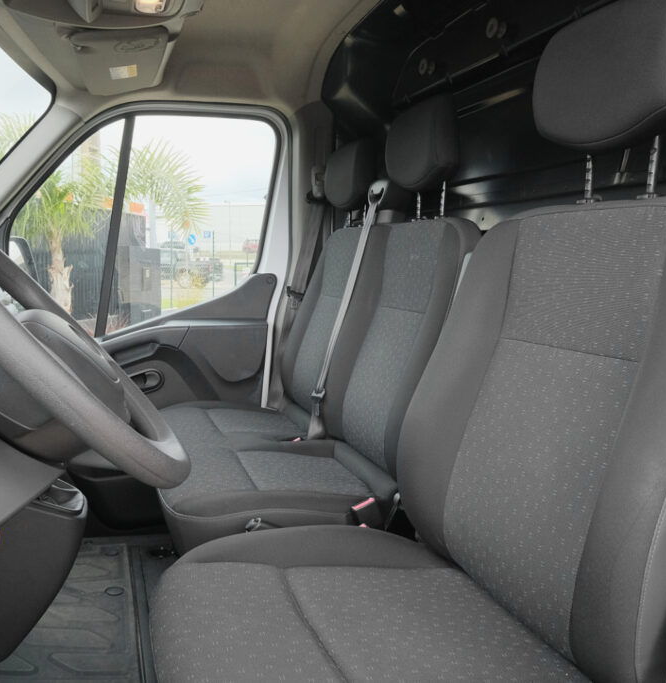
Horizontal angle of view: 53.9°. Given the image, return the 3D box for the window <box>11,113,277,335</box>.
[{"bbox_3d":[-0.579,-0.374,2.107,0.840,0.710,0.060,-3,14,-21],"label":"window"}]

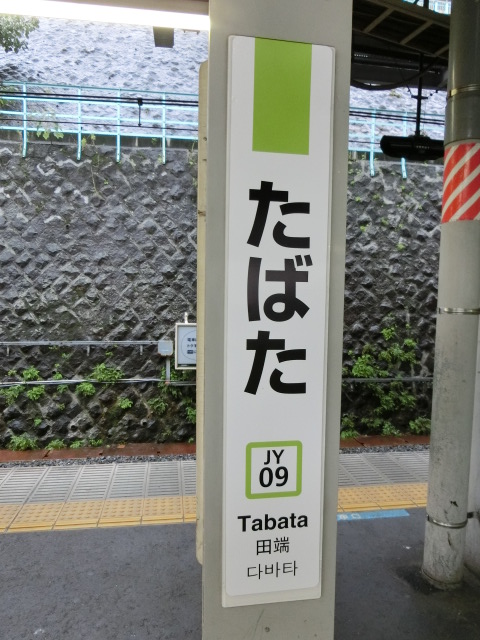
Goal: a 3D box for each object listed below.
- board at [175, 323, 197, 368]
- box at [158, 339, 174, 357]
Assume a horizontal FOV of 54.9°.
[{"bbox_3d":[-0.866,0.522,9.226,0.826,0.922,0.120,0,5,-8],"label":"board"},{"bbox_3d":[-1.472,0.559,9.202,0.286,0.294,0.180,0,5,-8],"label":"box"}]

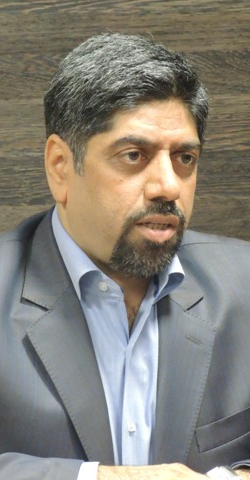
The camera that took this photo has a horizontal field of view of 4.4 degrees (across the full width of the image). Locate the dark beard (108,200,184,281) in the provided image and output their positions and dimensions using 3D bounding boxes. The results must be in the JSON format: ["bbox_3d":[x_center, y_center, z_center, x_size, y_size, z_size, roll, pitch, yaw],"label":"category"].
[{"bbox_3d":[0.020,-0.001,3.200,0.075,0.082,0.052,0,4,-32],"label":"dark beard"}]

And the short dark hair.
[{"bbox_3d":[0.002,-0.132,3.260,0.168,0.158,0.200,0,4,-32],"label":"short dark hair"}]

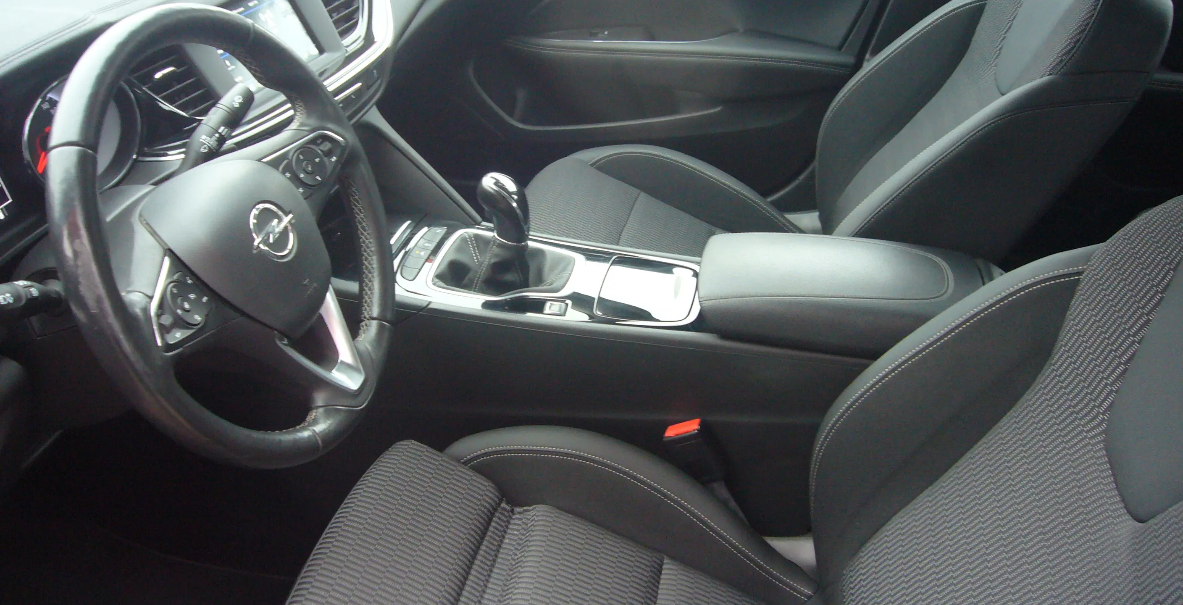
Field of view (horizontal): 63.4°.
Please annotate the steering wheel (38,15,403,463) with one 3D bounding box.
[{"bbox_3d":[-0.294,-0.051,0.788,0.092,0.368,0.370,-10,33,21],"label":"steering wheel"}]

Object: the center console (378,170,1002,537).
[{"bbox_3d":[0.112,0.064,1.242,0.785,0.405,0.216,8,37,9],"label":"center console"}]

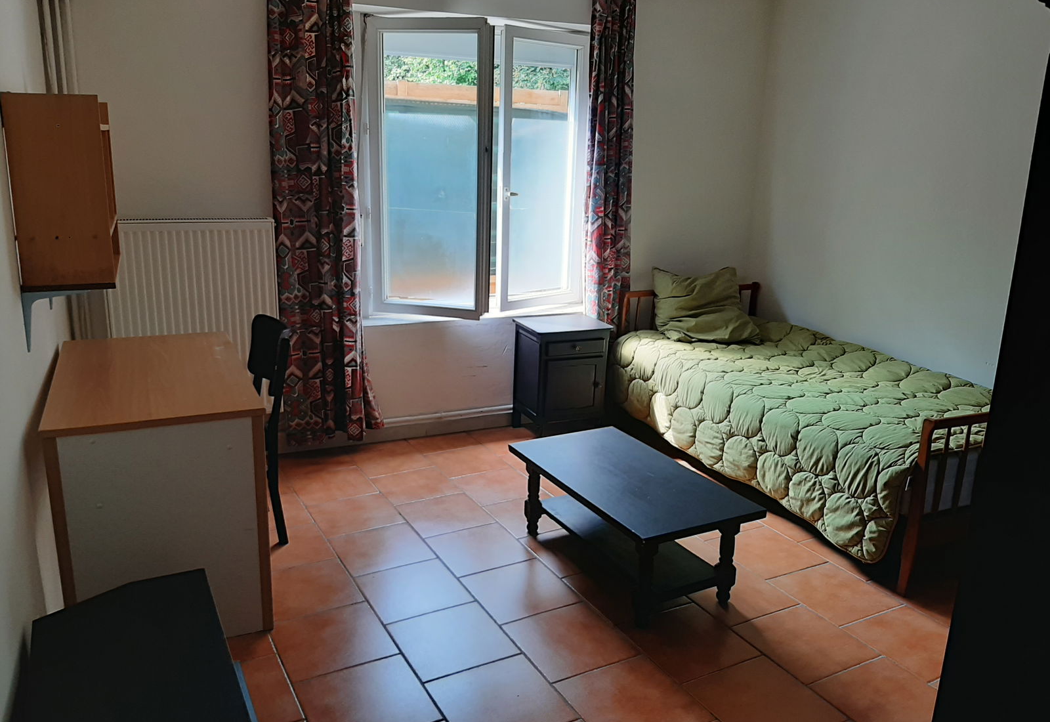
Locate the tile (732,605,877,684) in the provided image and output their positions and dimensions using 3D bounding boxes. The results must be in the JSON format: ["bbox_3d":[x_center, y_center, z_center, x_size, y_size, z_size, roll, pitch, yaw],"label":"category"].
[{"bbox_3d":[0.903,0.912,2.554,0.332,0.012,0.332,-6,16,-28],"label":"tile"}]

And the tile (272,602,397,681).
[{"bbox_3d":[-0.608,0.879,2.483,0.332,0.012,0.332,-6,16,-28],"label":"tile"}]

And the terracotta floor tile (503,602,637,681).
[{"bbox_3d":[0.144,0.904,2.556,0.335,0.010,0.335,-6,16,-28],"label":"terracotta floor tile"}]

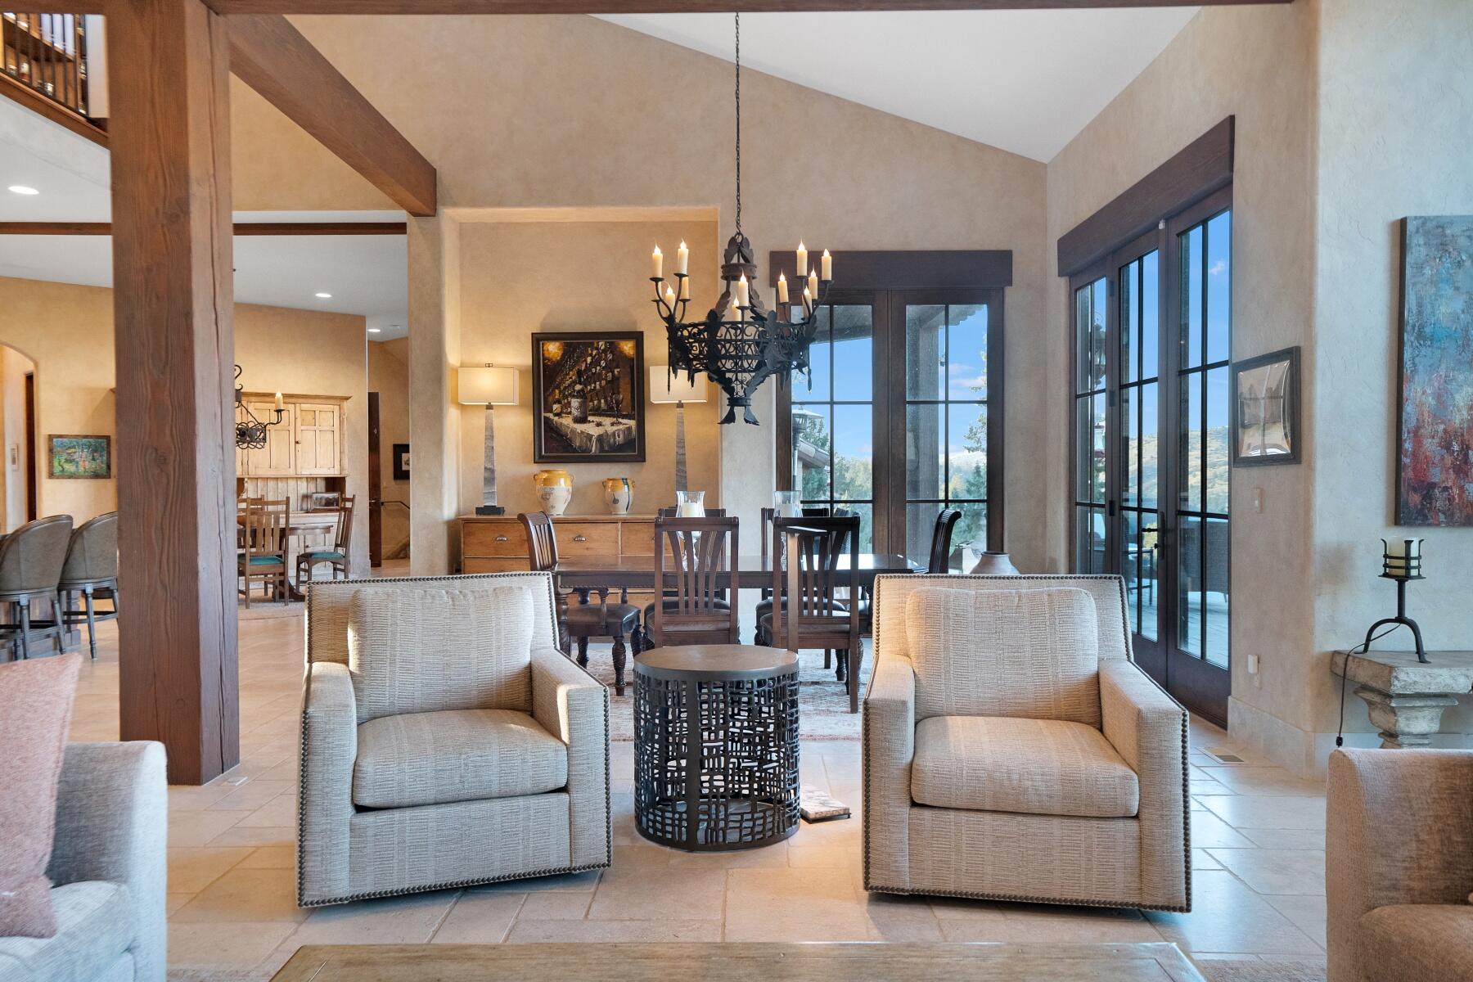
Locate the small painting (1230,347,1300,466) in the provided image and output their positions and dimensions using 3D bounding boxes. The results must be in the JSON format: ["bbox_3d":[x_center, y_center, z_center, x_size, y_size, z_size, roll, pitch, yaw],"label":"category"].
[{"bbox_3d":[2.372,-0.364,4.779,0.035,0.505,0.590,0,1,0],"label":"small painting"}]

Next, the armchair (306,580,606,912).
[{"bbox_3d":[-0.990,0.786,3.687,0.930,0.905,0.940,-1,1,-18],"label":"armchair"}]

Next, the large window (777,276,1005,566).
[{"bbox_3d":[1.225,-0.270,8.459,1.820,2.680,0.120,0,1,0],"label":"large window"}]

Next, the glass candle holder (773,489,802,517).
[{"bbox_3d":[0.300,0.212,6.244,0.170,0.420,0.170,0,1,0],"label":"glass candle holder"}]

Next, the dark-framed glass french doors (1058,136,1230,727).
[{"bbox_3d":[2.330,-0.311,6.158,0.140,2.862,2.592,0,1,0],"label":"dark-framed glass french doors"}]

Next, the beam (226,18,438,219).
[{"bbox_3d":[-2.363,-2.227,6.392,0.157,0.353,3.340,0,1,0],"label":"beam"}]

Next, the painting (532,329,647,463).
[{"bbox_3d":[-1.240,-0.781,8.873,0.930,1.095,0.050,0,1,0],"label":"painting"}]

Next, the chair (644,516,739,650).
[{"bbox_3d":[-0.255,0.660,6.127,0.550,1.050,0.620,0,1,-4],"label":"chair"}]

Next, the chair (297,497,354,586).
[{"bbox_3d":[-4.133,0.579,10.689,0.510,1.060,0.450,-1,2,-41],"label":"chair"}]

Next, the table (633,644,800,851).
[{"bbox_3d":[-0.073,0.928,3.975,0.610,0.618,0.610,0,1,0],"label":"table"}]

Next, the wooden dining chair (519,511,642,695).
[{"bbox_3d":[-0.938,0.664,6.484,0.670,1.050,0.540,0,1,7],"label":"wooden dining chair"}]

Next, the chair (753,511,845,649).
[{"bbox_3d":[0.390,0.647,6.840,0.530,1.055,0.560,0,1,0],"label":"chair"}]

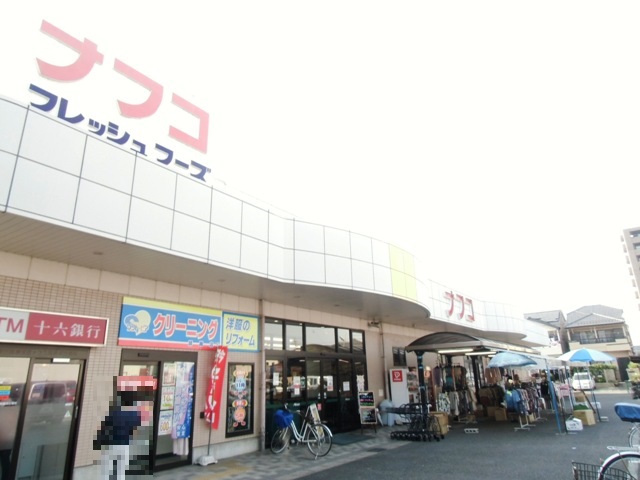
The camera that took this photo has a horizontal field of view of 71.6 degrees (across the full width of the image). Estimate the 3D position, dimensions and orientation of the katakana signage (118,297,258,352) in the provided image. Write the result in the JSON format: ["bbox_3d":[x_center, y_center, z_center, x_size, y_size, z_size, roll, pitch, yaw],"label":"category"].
[{"bbox_3d":[-2.666,1.972,9.901,0.100,0.930,3.790,-13,-21,33],"label":"katakana signage"}]

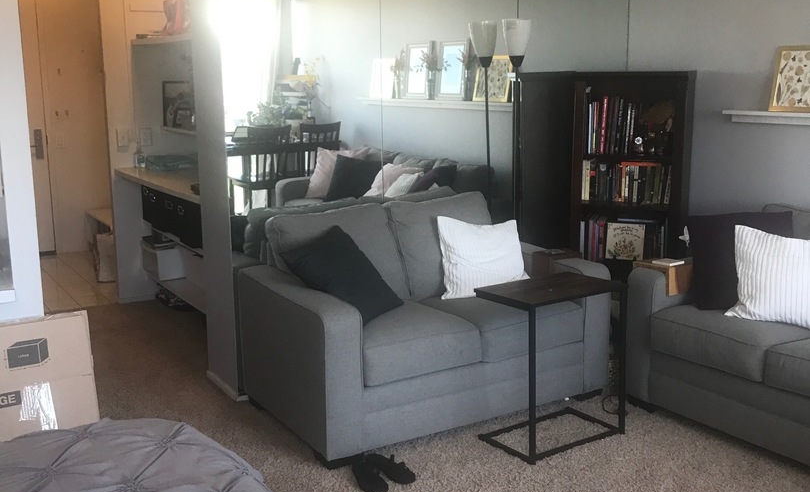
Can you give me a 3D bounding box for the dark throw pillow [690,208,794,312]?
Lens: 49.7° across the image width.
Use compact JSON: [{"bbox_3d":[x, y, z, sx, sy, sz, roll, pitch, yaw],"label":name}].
[{"bbox_3d":[1.625,0.065,4.220,0.480,0.460,0.160,3,-8,15],"label":"dark throw pillow"}]

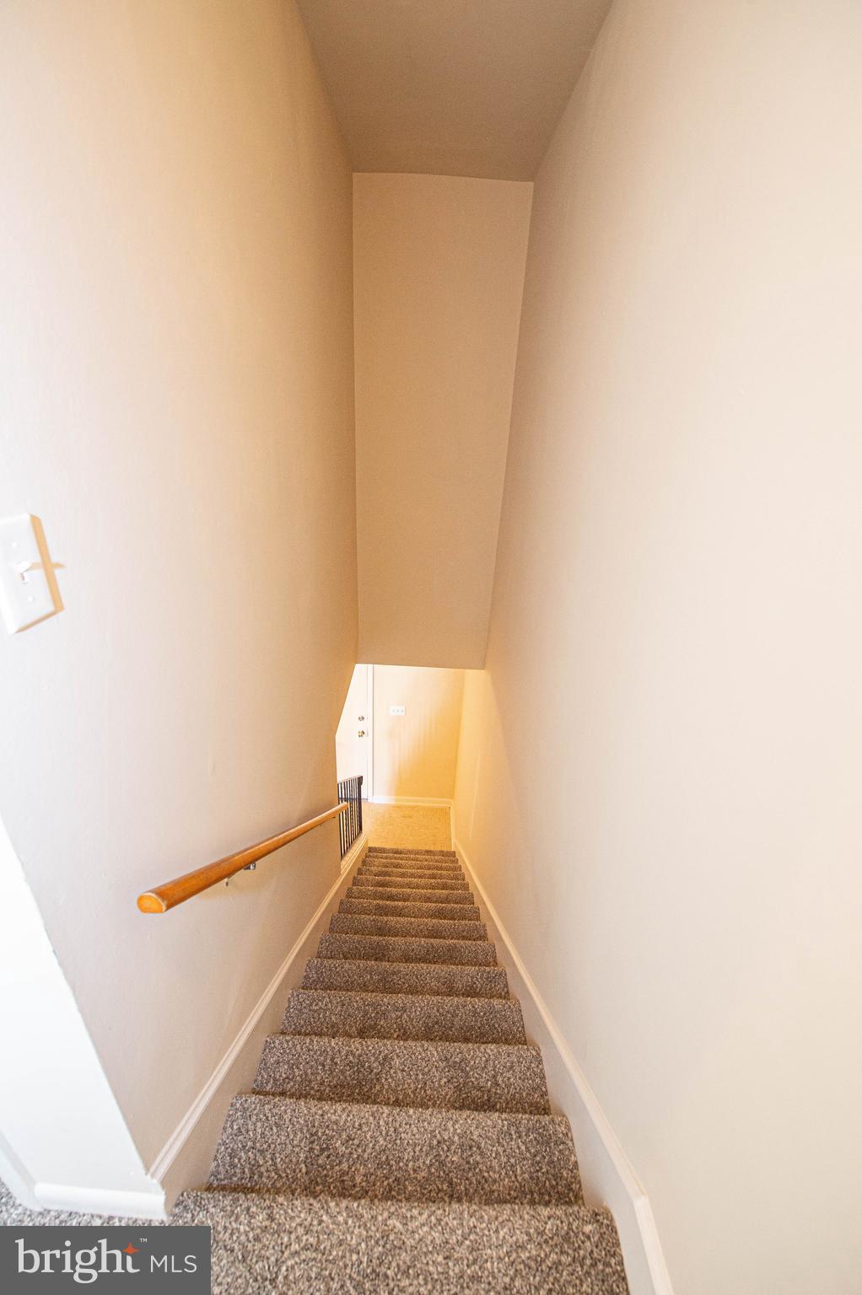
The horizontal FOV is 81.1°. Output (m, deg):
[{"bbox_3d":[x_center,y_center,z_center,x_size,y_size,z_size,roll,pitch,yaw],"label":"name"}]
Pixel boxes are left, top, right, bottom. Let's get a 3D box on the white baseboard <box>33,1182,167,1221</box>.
[{"bbox_3d":[-0.660,1.117,1.014,0.257,0.090,0.016,3,24,-1],"label":"white baseboard"}]

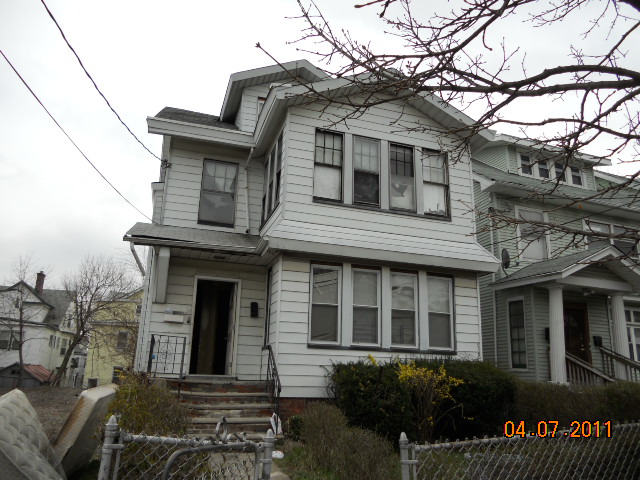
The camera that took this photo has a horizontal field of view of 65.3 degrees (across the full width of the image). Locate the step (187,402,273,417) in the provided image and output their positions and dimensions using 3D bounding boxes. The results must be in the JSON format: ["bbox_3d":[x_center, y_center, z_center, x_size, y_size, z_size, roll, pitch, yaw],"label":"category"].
[{"bbox_3d":[-1.610,2.934,8.538,1.700,0.200,0.320,6,-16,-17],"label":"step"}]

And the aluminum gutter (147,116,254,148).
[{"bbox_3d":[-2.911,-2.630,12.404,2.580,0.380,0.180,6,-16,-17],"label":"aluminum gutter"}]

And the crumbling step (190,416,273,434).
[{"bbox_3d":[-1.503,3.054,8.216,1.620,0.205,0.320,6,-16,-17],"label":"crumbling step"}]

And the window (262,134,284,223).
[{"bbox_3d":[-1.161,-1.421,12.000,0.140,1.780,2.000,6,-16,-17],"label":"window"}]

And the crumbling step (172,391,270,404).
[{"bbox_3d":[-1.741,2.814,8.851,1.790,0.200,0.320,6,-16,-17],"label":"crumbling step"}]

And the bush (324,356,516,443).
[{"bbox_3d":[1.823,2.944,9.135,3.420,1.360,1.400,6,-16,-17],"label":"bush"}]

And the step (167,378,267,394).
[{"bbox_3d":[-1.834,2.707,9.191,1.890,0.200,0.350,6,-16,-17],"label":"step"}]

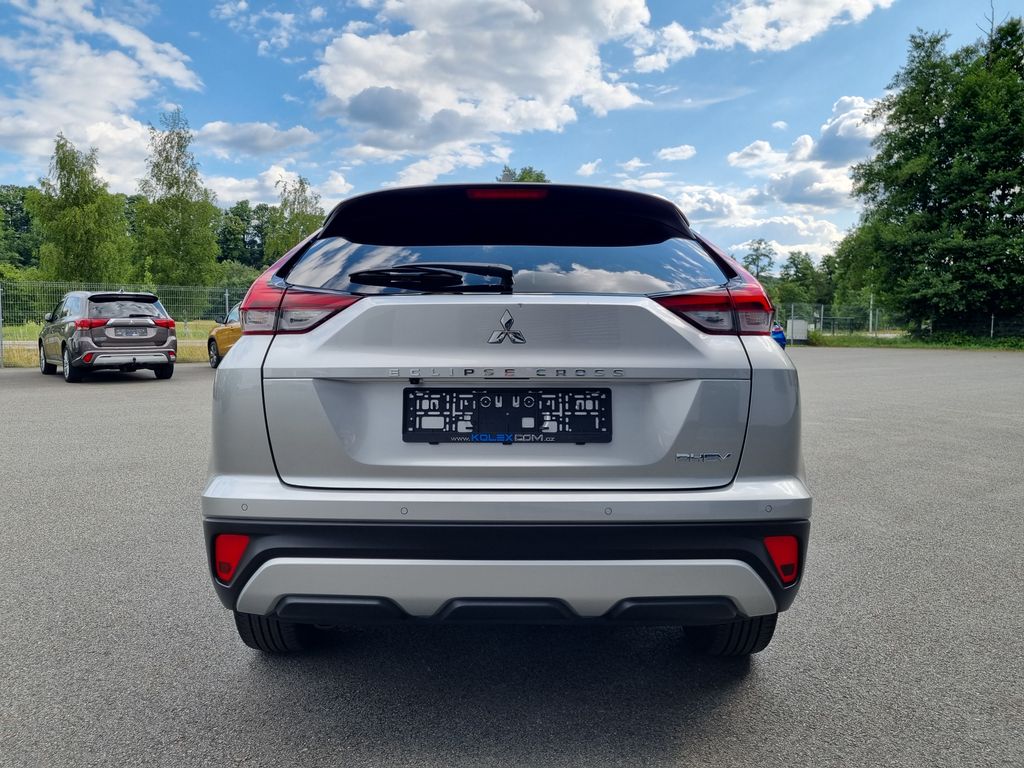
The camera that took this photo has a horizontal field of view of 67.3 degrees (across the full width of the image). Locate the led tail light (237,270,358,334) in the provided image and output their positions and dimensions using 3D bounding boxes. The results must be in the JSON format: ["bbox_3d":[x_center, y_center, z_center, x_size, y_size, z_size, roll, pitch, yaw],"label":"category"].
[{"bbox_3d":[-0.618,-0.223,2.189,0.440,0.190,0.400,0,5,0],"label":"led tail light"}]

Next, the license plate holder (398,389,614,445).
[{"bbox_3d":[-0.011,0.080,1.949,0.530,0.140,0.025,0,5,0],"label":"license plate holder"}]

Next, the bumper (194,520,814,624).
[{"bbox_3d":[-0.012,0.467,2.098,1.760,0.300,0.450,0,5,0],"label":"bumper"}]

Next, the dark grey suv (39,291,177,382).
[{"bbox_3d":[-8.268,-0.985,15.568,1.810,1.700,4.690,-4,6,-40],"label":"dark grey suv"}]

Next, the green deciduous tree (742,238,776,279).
[{"bbox_3d":[25.375,-10.296,79.410,3.600,9.337,3.600,0,5,0],"label":"green deciduous tree"}]

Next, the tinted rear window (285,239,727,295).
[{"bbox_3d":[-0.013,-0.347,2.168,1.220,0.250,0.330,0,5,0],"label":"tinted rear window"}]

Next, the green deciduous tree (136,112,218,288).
[{"bbox_3d":[-18.578,-8.957,43.393,4.600,12.828,4.600,0,5,0],"label":"green deciduous tree"}]

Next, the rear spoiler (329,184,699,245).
[{"bbox_3d":[-0.015,-0.537,2.393,1.170,0.210,0.360,0,5,0],"label":"rear spoiler"}]

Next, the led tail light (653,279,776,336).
[{"bbox_3d":[0.588,-0.223,2.189,0.440,0.190,0.400,0,5,0],"label":"led tail light"}]

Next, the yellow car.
[{"bbox_3d":[-5.649,-1.156,18.031,1.800,1.620,4.360,-4,6,-40],"label":"yellow car"}]

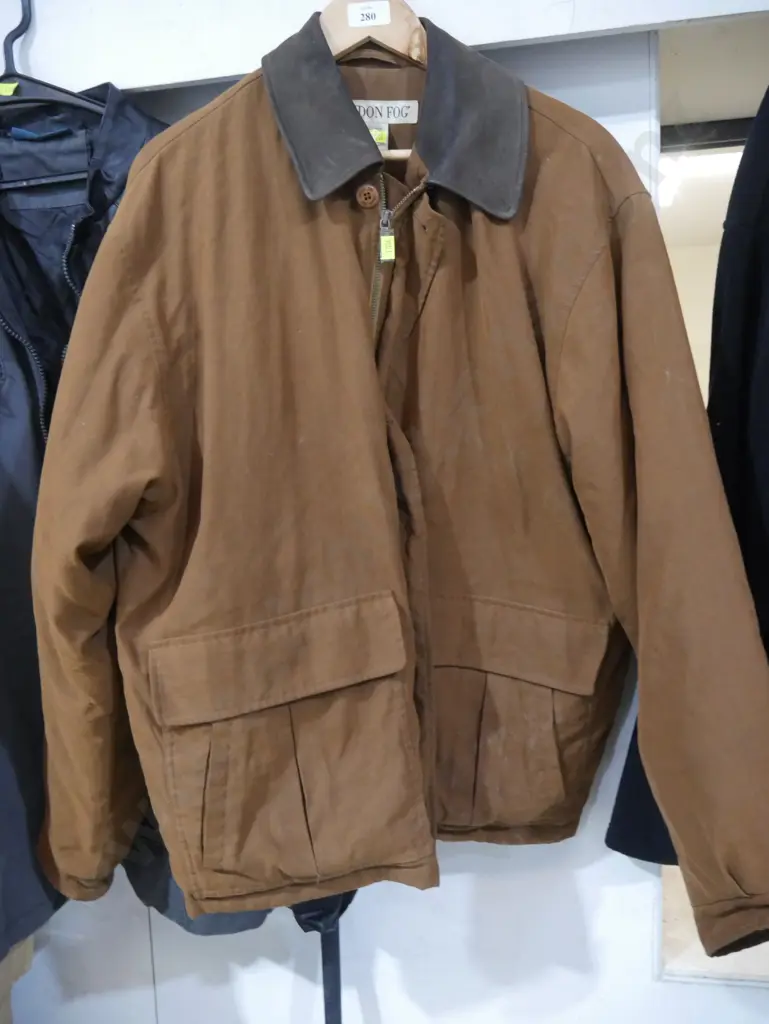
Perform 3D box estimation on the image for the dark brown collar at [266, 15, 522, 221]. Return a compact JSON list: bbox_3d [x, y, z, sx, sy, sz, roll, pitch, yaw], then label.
[{"bbox_3d":[0.010,-0.366,0.775,0.250,0.200,0.135,-3,6,-10],"label":"dark brown collar"}]

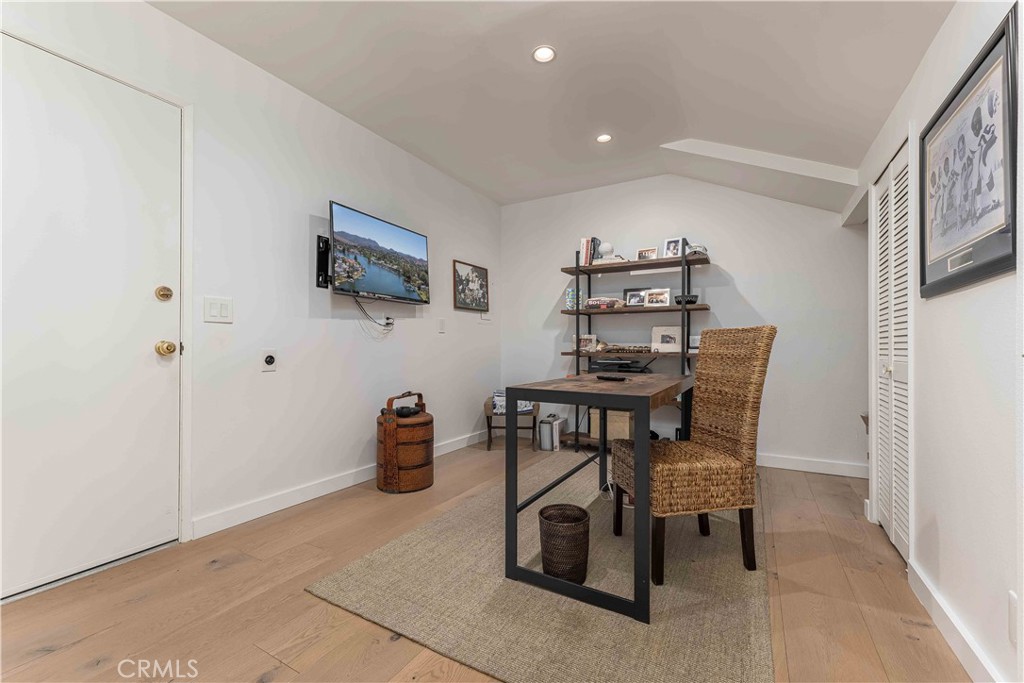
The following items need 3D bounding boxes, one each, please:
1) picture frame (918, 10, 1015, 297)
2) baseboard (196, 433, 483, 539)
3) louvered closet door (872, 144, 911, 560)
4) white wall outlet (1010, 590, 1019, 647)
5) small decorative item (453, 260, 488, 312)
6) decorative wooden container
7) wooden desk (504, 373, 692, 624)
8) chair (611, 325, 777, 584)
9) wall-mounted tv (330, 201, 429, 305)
[{"bbox_3d":[1.317,-0.456,1.156,0.032,0.600,0.640,0,-1,32],"label":"picture frame"},{"bbox_3d":[-0.831,0.917,3.018,0.014,0.096,2.600,0,-1,32],"label":"baseboard"},{"bbox_3d":[1.808,0.052,1.869,0.032,1.810,0.580,0,-1,32],"label":"louvered closet door"},{"bbox_3d":[1.184,0.659,0.930,0.007,0.116,0.071,0,0,32],"label":"white wall outlet"},{"bbox_3d":[-0.378,-0.504,3.746,0.025,0.427,0.530,0,-1,32],"label":"small decorative item"},{"bbox_3d":[-0.733,0.650,2.734,0.385,0.630,0.410,0,-1,0],"label":"decorative wooden container"},{"bbox_3d":[0.513,0.573,1.955,0.565,0.761,1.150,0,-1,31],"label":"wooden desk"},{"bbox_3d":[0.788,0.443,1.784,0.570,1.020,0.420,0,-1,-10],"label":"chair"},{"bbox_3d":[-0.858,-0.543,2.694,0.050,0.530,0.925,-2,1,24],"label":"wall-mounted tv"}]

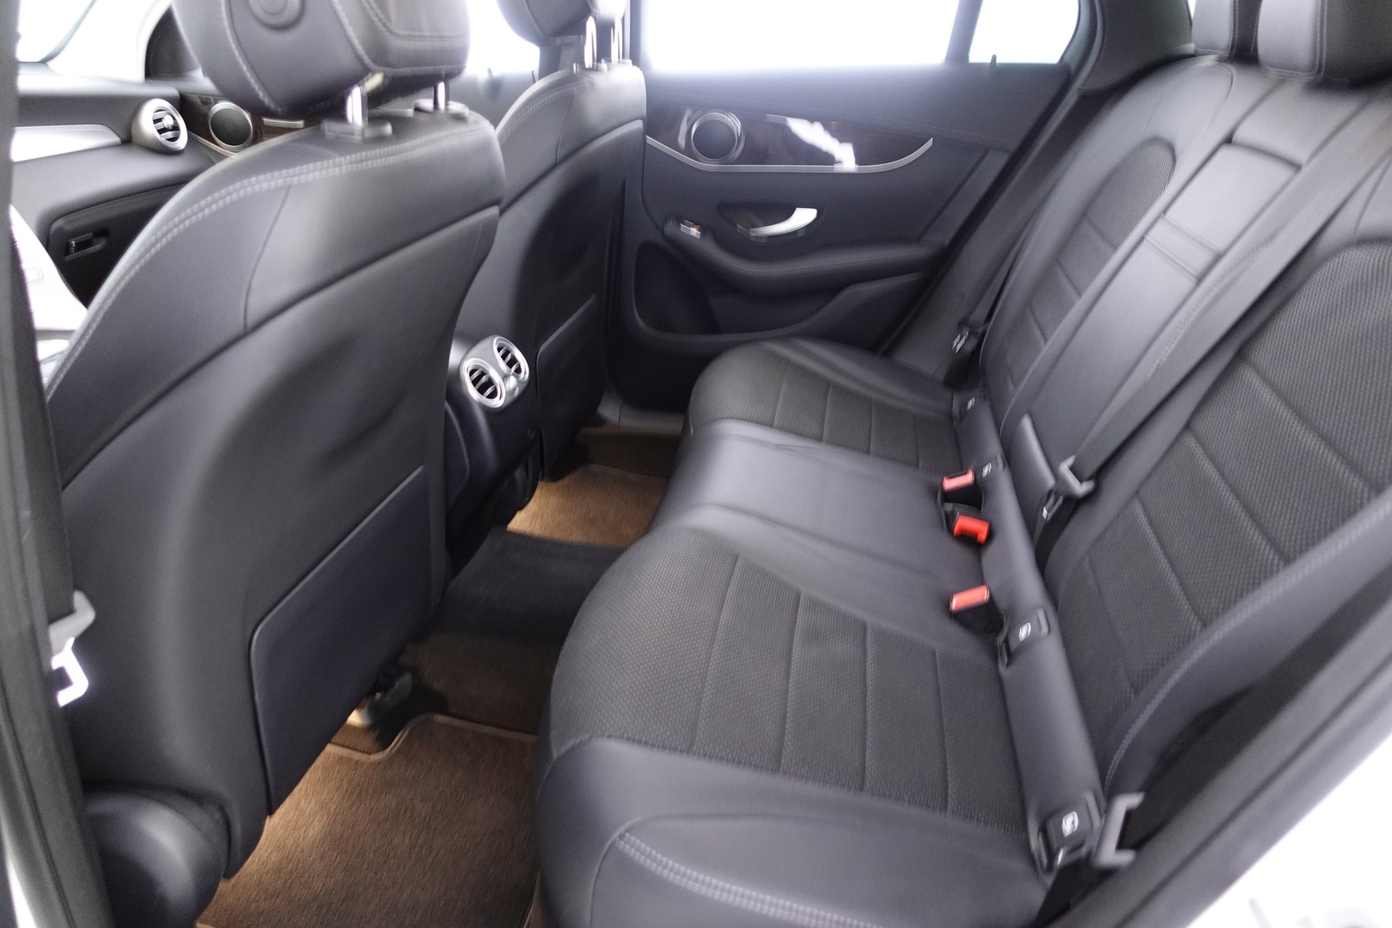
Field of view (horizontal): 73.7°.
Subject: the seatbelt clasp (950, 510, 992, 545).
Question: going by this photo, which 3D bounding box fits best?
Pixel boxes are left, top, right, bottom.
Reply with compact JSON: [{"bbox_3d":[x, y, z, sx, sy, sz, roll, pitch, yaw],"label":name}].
[{"bbox_3d":[0.387,0.093,1.299,0.044,0.027,0.040,15,-2,20],"label":"seatbelt clasp"}]

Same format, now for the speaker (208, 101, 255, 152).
[{"bbox_3d":[-0.965,-0.697,1.923,0.100,0.100,0.025,4,26,9],"label":"speaker"}]

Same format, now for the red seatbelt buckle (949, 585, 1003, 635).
[{"bbox_3d":[0.340,0.179,1.116,0.045,0.048,0.026,-26,18,23],"label":"red seatbelt buckle"}]

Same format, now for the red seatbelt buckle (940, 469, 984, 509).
[{"bbox_3d":[0.394,0.041,1.365,0.044,0.048,0.026,-18,39,24],"label":"red seatbelt buckle"}]

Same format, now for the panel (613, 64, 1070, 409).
[{"bbox_3d":[0.229,-0.410,1.800,0.840,0.670,0.130,4,26,9],"label":"panel"}]

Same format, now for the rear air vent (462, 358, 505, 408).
[{"bbox_3d":[-0.280,-0.102,1.217,0.030,0.072,0.072,-26,18,21],"label":"rear air vent"}]

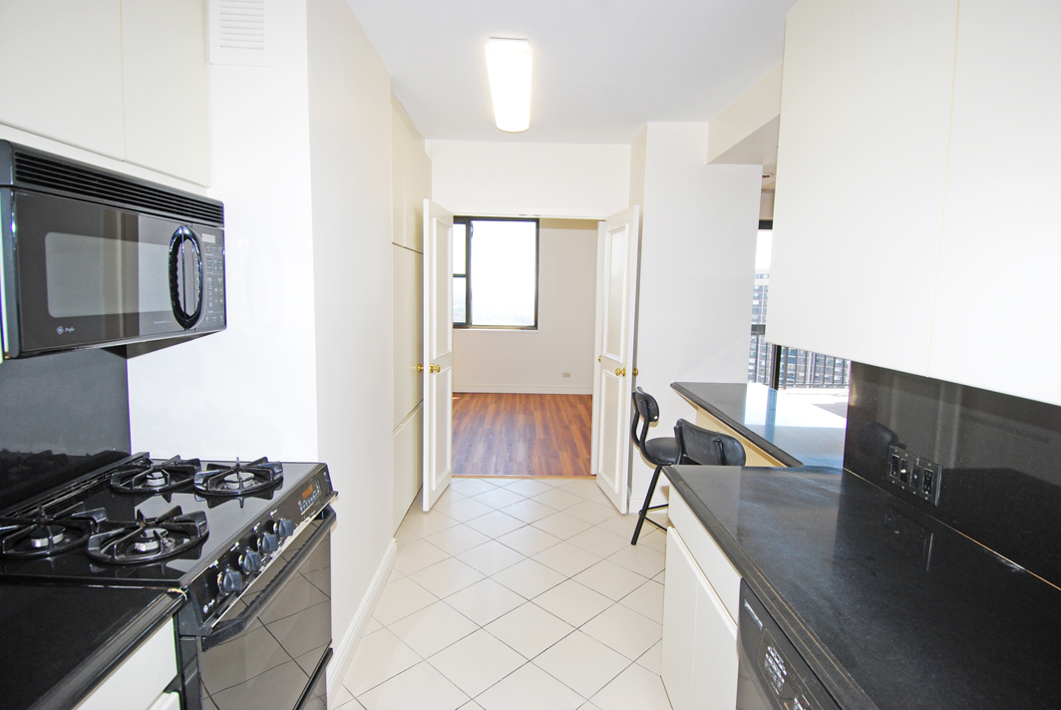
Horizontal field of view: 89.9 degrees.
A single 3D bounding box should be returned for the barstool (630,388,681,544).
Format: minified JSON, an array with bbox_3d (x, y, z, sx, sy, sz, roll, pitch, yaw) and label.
[{"bbox_3d":[0.861,0.688,3.086,0.480,0.930,0.430,0,7,-10],"label":"barstool"}]

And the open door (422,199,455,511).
[{"bbox_3d":[-0.648,0.007,3.758,0.040,2.035,0.590,2,7,7],"label":"open door"}]

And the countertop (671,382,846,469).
[{"bbox_3d":[1.245,0.311,2.686,0.610,0.040,1.740,1,7,0],"label":"countertop"}]

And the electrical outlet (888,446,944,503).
[{"bbox_3d":[1.081,0.339,1.508,0.012,0.114,0.204,1,7,-1],"label":"electrical outlet"}]

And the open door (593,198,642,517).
[{"bbox_3d":[0.615,0.030,3.781,0.040,2.035,0.590,0,7,-9],"label":"open door"}]

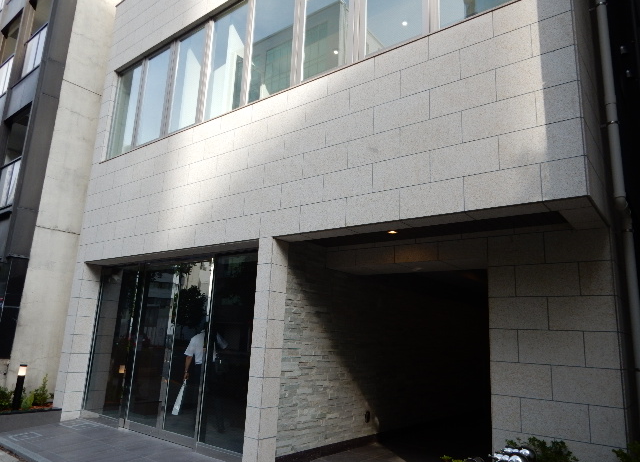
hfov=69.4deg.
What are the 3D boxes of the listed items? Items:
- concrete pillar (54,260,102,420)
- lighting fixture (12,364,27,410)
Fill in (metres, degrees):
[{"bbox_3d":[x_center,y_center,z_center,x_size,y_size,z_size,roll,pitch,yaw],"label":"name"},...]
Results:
[{"bbox_3d":[-4.068,1.816,7.792,0.320,2.545,0.310,-7,-16,38],"label":"concrete pillar"},{"bbox_3d":[-4.750,2.485,7.323,0.100,0.705,0.100,-7,-16,38],"label":"lighting fixture"}]

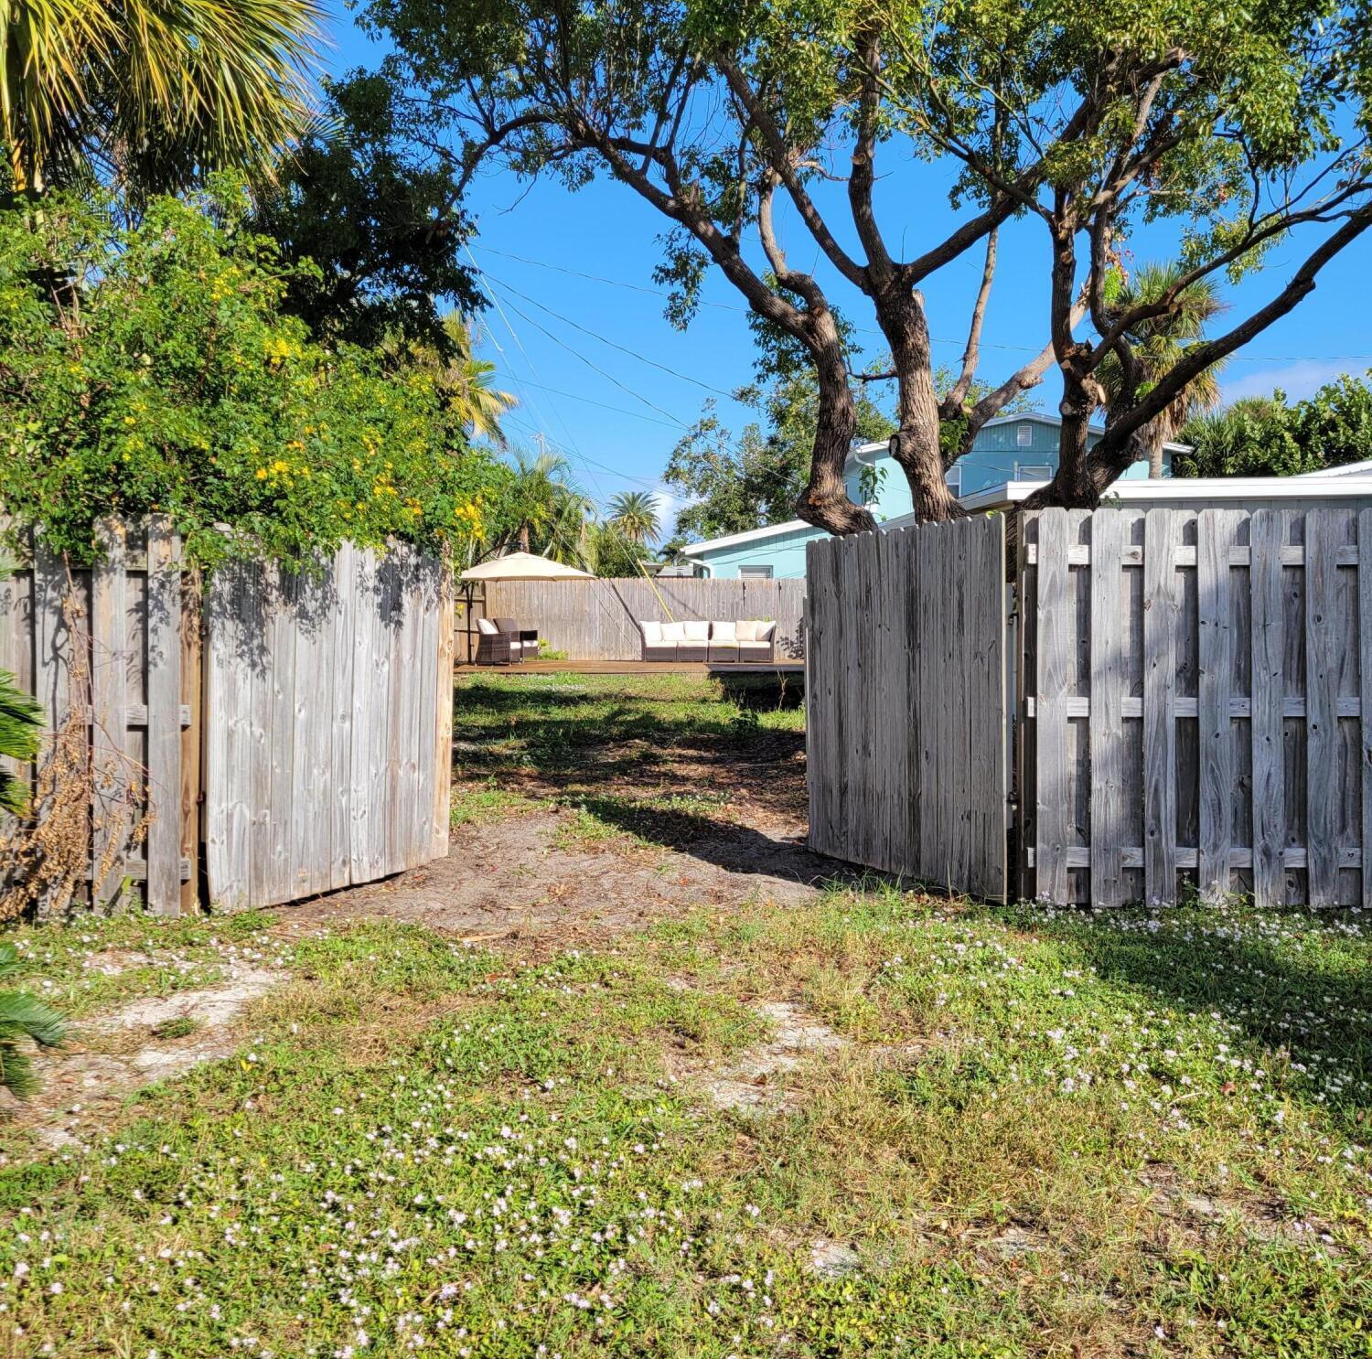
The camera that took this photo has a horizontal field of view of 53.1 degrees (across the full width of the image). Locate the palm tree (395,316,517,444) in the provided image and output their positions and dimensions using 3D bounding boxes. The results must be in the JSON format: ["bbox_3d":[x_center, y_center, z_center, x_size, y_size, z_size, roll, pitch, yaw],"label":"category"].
[{"bbox_3d":[-4.500,-3.550,27.000,2.500,6.900,2.500,0,3,0],"label":"palm tree"}]

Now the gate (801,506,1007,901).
[{"bbox_3d":[1.123,0.114,7.258,0.080,1.830,1.830,-1,4,-25],"label":"gate"}]

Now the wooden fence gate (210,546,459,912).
[{"bbox_3d":[-1.818,0.140,7.239,0.080,1.830,1.830,2,4,28],"label":"wooden fence gate"}]

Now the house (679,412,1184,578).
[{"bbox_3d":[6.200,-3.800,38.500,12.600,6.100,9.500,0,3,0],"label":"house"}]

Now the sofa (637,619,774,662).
[{"bbox_3d":[0.460,-0.750,27.600,2.680,0.800,0.780,0,3,0],"label":"sofa"}]

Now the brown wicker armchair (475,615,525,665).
[{"bbox_3d":[-3.560,-0.720,26.300,0.780,0.830,0.780,1,3,12],"label":"brown wicker armchair"}]

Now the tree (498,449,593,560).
[{"bbox_3d":[-4.300,-4.000,42.000,3.000,6.100,3.000,0,3,0],"label":"tree"}]

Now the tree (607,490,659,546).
[{"bbox_3d":[-3.270,-7.400,85.000,3.300,8.300,3.300,0,3,0],"label":"tree"}]

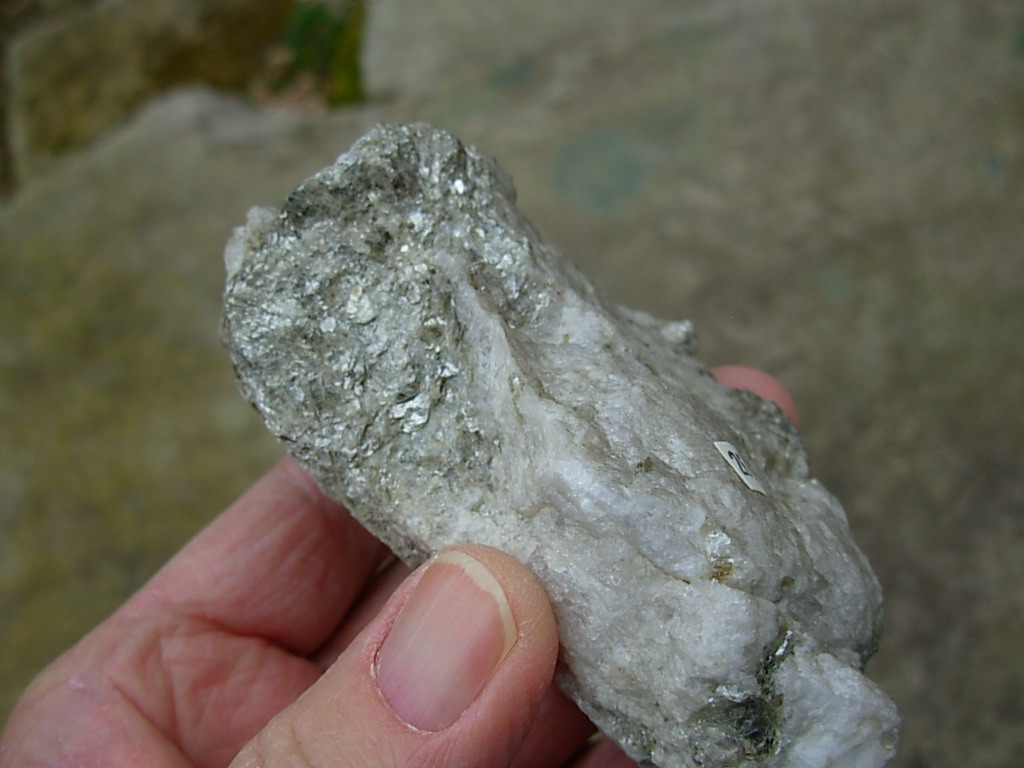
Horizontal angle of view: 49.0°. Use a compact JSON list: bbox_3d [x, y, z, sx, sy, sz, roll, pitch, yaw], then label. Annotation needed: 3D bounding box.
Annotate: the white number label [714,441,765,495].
[{"bbox_3d":[0.030,0.011,0.149,0.008,0.001,0.006,54,19,21],"label":"white number label"}]

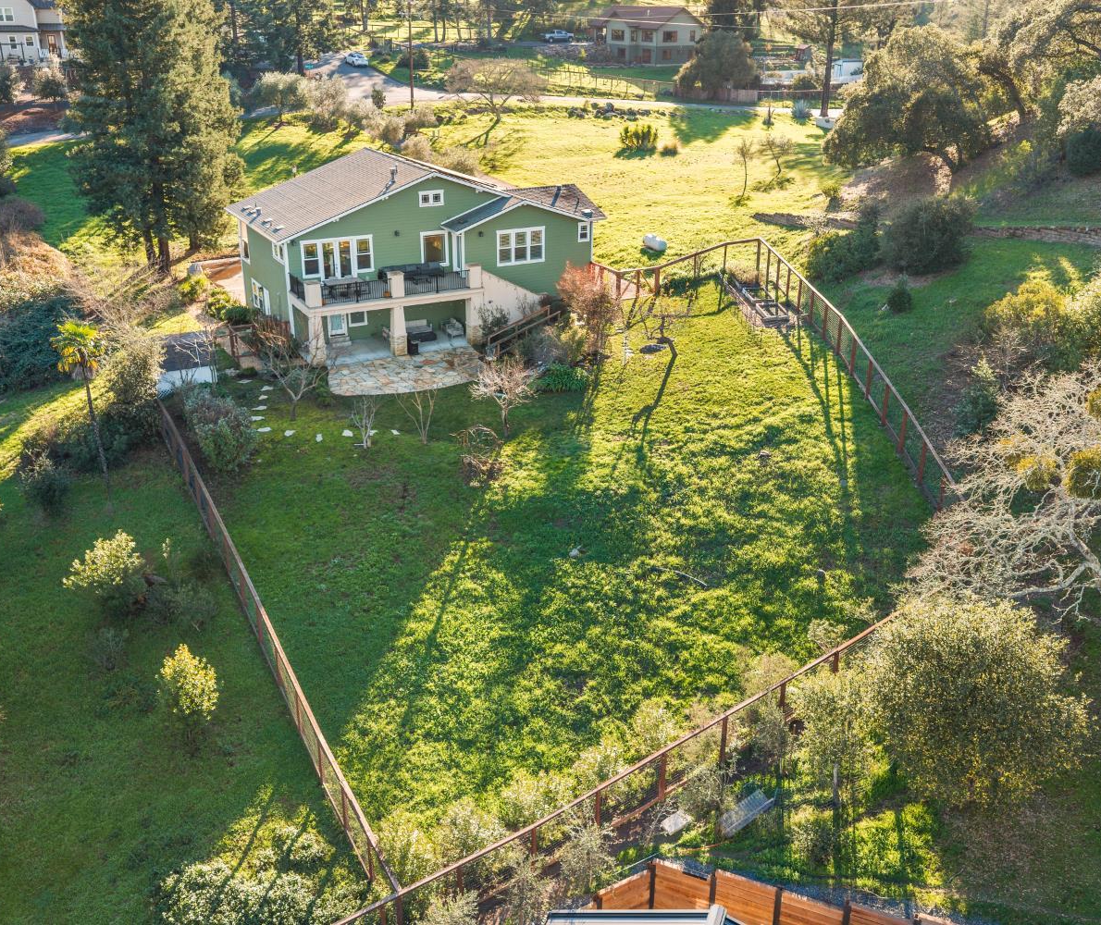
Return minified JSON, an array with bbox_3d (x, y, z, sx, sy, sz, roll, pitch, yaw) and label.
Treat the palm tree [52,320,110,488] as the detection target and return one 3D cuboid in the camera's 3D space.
[{"bbox_3d":[-19.080,-2.181,45.225,2.300,7.630,2.300,-10,26,-23],"label":"palm tree"}]

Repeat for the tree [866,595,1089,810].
[{"bbox_3d":[12.978,7.395,33.000,6.400,6.700,6.200,1,23,0],"label":"tree"}]

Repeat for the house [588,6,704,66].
[{"bbox_3d":[15.288,-67.878,171.000,10.700,8.600,15.000,-21,31,-40],"label":"house"}]

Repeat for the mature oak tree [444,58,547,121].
[{"bbox_3d":[-6.035,-41.879,120.752,11.400,6.300,10.800,1,23,0],"label":"mature oak tree"}]

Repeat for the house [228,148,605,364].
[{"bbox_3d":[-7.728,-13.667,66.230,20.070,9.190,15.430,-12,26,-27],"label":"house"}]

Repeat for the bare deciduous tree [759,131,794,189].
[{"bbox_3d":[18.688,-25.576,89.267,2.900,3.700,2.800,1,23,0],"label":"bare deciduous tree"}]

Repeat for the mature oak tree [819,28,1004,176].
[{"bbox_3d":[28.522,-28.845,86.064,13.020,10.790,12.080,8,24,16],"label":"mature oak tree"}]

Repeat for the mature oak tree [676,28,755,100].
[{"bbox_3d":[21.472,-51.717,140.367,10.390,8.470,9.540,4,24,7],"label":"mature oak tree"}]

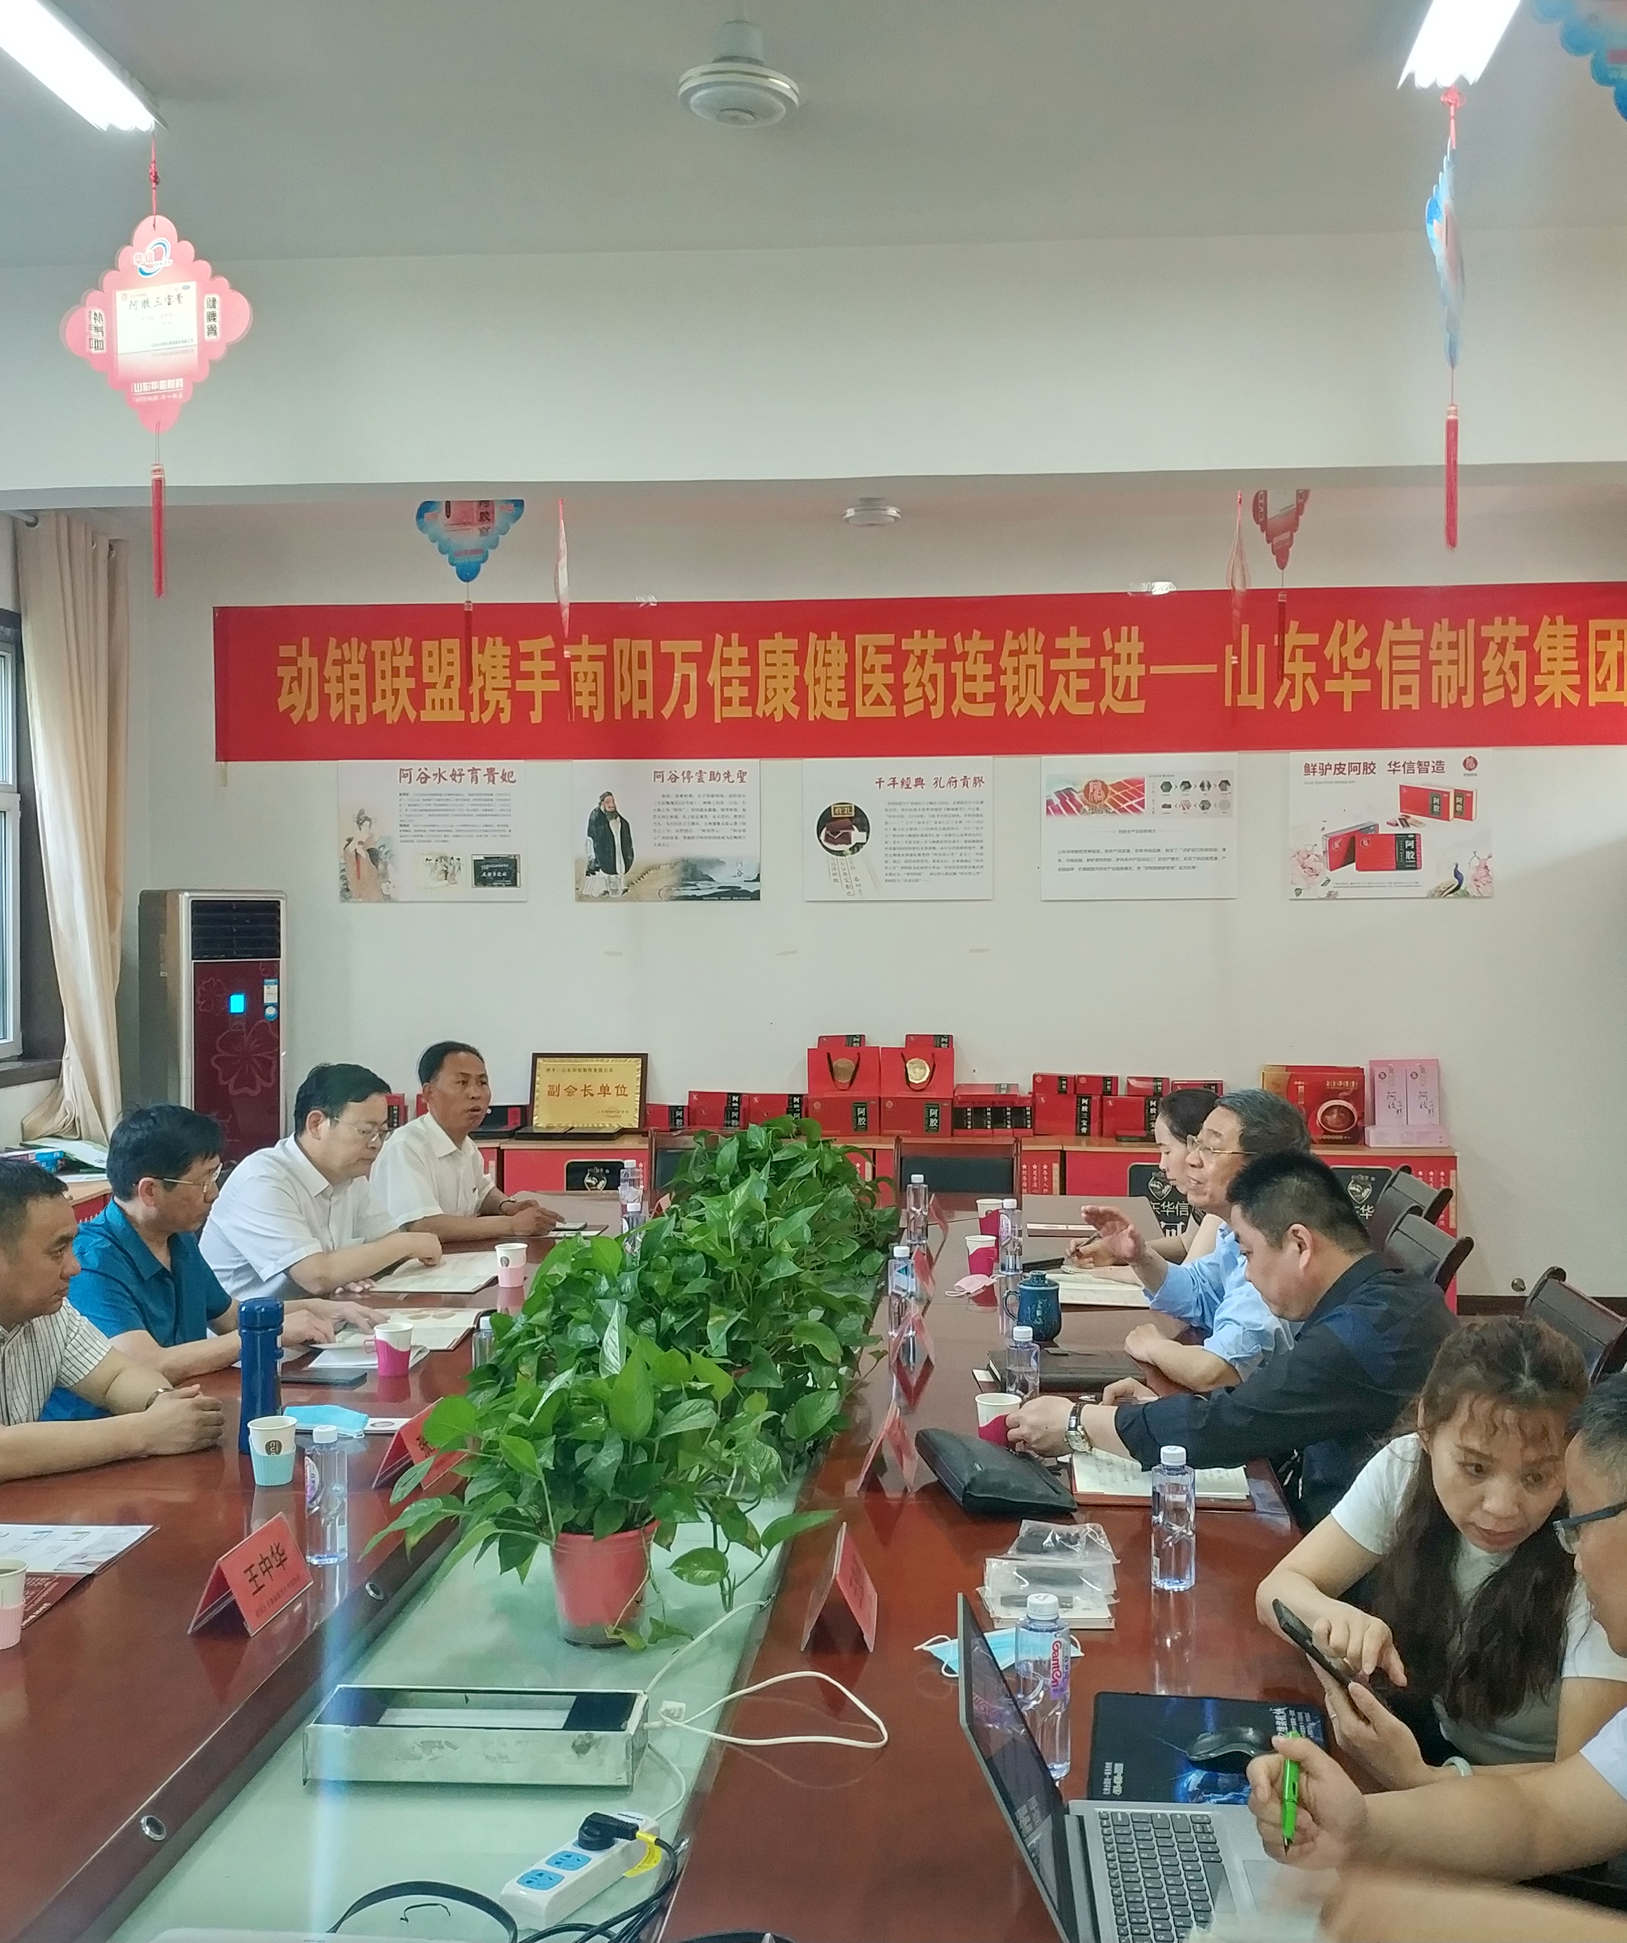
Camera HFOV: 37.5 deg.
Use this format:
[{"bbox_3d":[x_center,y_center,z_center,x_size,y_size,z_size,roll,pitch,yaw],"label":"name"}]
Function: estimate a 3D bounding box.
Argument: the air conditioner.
[{"bbox_3d":[-2.396,0.532,9.614,0.470,1.720,0.330,-2,2,-44],"label":"air conditioner"}]

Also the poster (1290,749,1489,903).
[{"bbox_3d":[2.306,-0.586,9.567,0.798,0.597,0.012,0,2,5],"label":"poster"}]

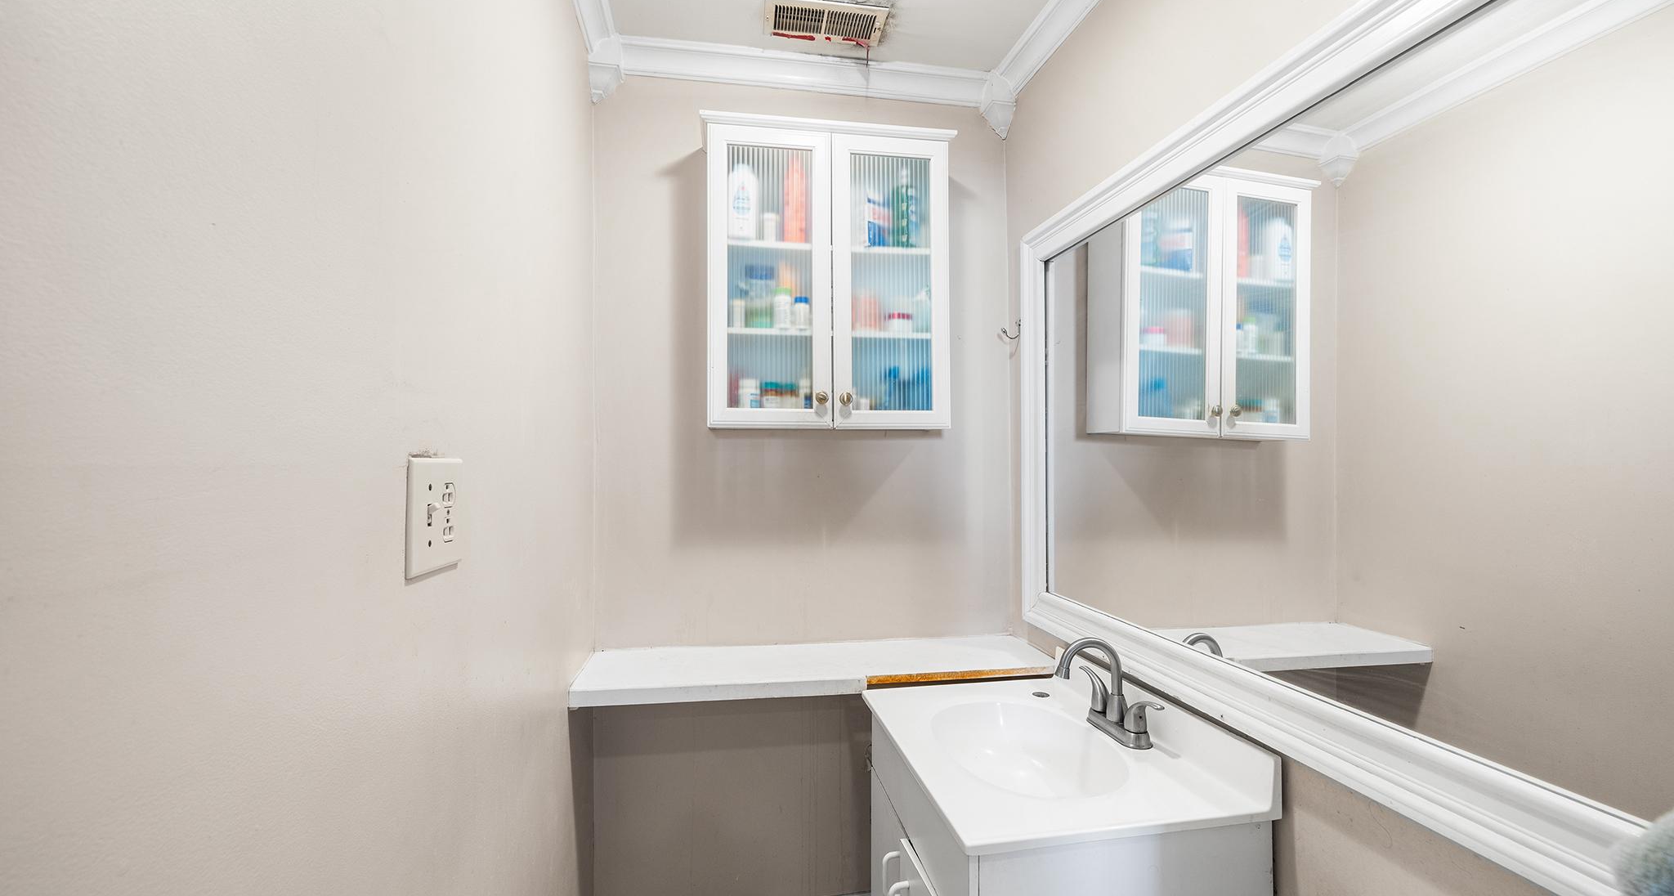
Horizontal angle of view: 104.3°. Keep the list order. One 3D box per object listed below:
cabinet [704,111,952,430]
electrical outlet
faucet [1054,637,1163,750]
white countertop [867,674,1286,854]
[{"bbox_3d":[-0.026,-0.440,1.738,0.645,0.781,0.187,0,-1,-10],"label":"cabinet"},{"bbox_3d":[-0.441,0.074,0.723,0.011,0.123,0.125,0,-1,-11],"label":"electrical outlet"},{"bbox_3d":[0.497,0.463,1.258,0.156,0.190,0.222,0,-1,-11],"label":"faucet"},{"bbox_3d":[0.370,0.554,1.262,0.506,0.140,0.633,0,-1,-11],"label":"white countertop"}]

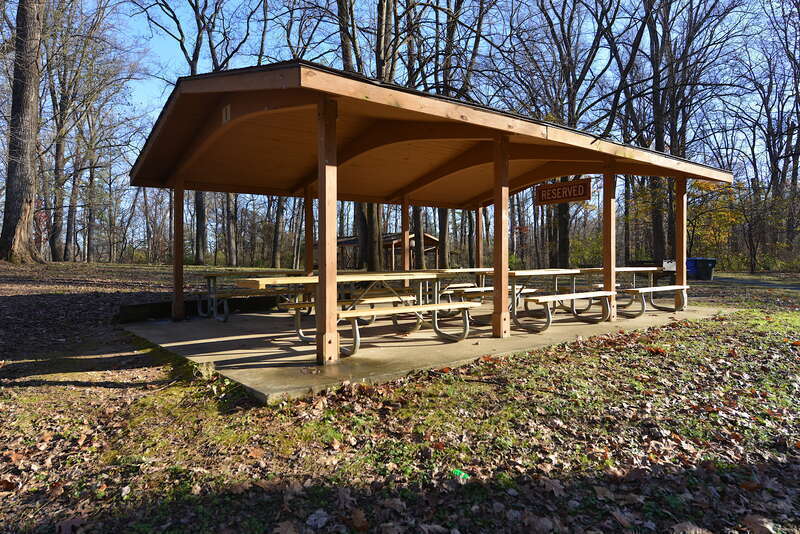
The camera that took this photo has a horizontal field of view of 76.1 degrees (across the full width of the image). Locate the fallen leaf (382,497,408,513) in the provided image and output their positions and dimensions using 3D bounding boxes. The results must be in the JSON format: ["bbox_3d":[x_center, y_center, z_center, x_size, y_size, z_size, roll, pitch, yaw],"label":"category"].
[{"bbox_3d":[-0.032,1.158,2.491,0.125,0.030,0.100,3,5,0],"label":"fallen leaf"}]

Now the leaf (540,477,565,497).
[{"bbox_3d":[0.817,1.177,2.740,0.110,0.030,0.125,3,5,0],"label":"leaf"}]

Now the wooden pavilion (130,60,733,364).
[{"bbox_3d":[0.628,-0.800,9.089,8.600,3.281,6.487,-1,1,-38],"label":"wooden pavilion"}]

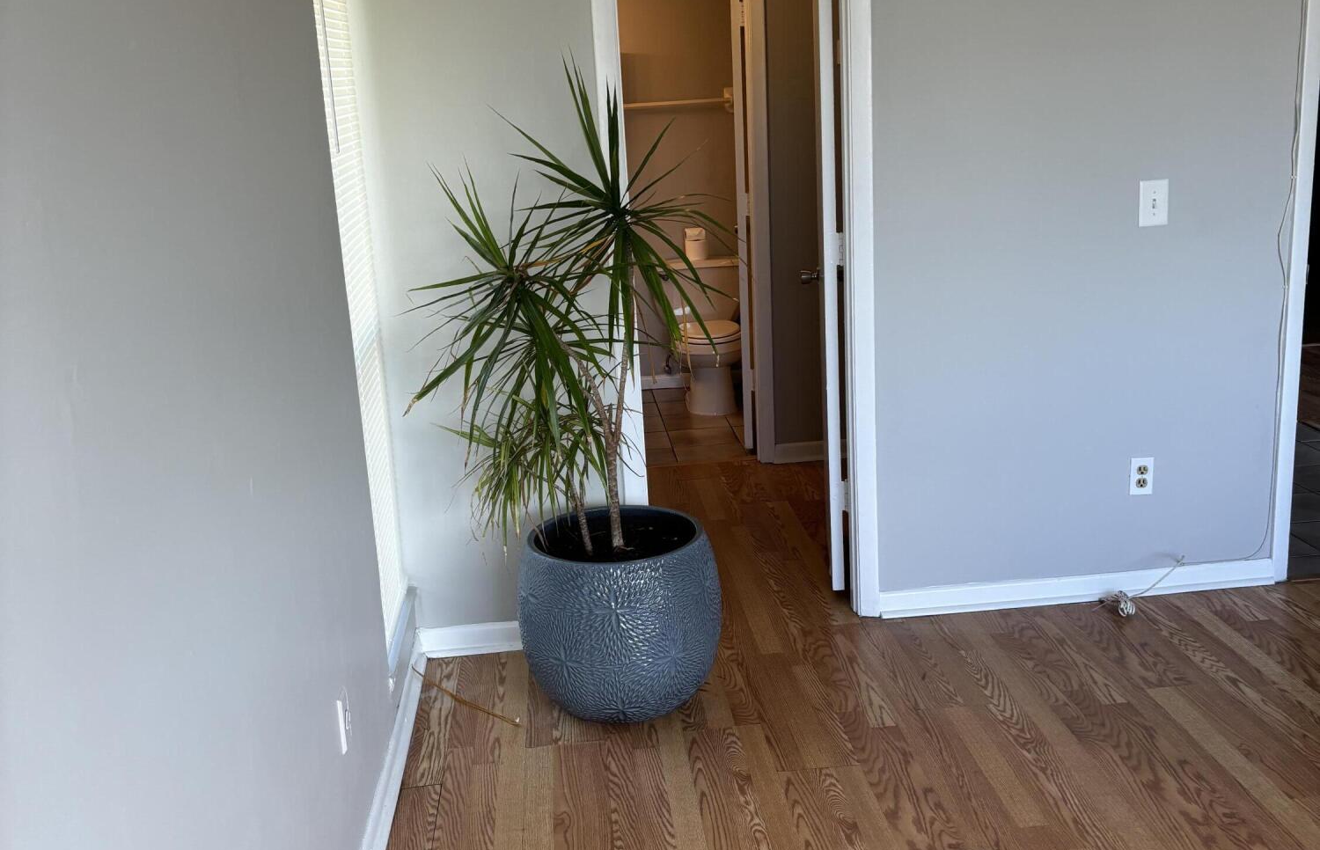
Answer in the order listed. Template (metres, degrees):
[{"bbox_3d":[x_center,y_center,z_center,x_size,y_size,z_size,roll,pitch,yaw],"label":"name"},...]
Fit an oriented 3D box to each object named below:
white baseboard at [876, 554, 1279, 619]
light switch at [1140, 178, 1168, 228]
[{"bbox_3d":[1.271,0.491,4.008,1.222,0.082,0.020,-4,15,-4],"label":"white baseboard"},{"bbox_3d":[1.399,-0.625,3.735,0.081,0.125,0.014,-4,15,-4],"label":"light switch"}]

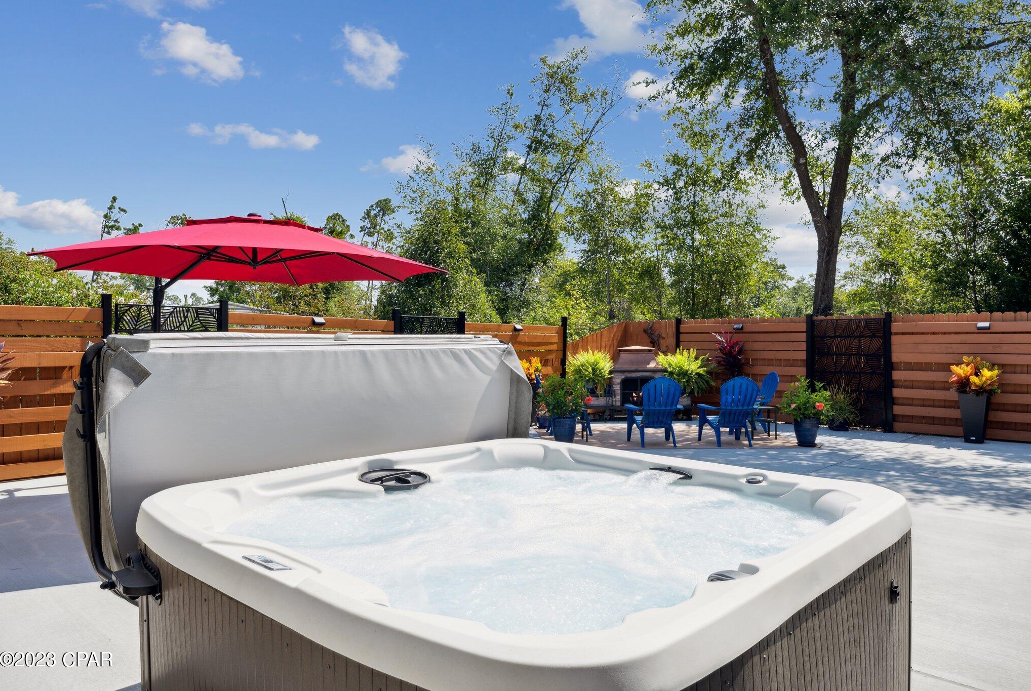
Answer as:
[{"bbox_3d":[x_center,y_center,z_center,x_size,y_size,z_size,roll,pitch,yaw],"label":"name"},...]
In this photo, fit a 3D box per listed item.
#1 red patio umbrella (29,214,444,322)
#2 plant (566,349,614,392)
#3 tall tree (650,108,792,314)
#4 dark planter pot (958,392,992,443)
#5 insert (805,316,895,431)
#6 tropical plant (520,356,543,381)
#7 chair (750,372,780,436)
[{"bbox_3d":[-2.260,0.121,5.920,3.500,2.520,3.350,0,1,43],"label":"red patio umbrella"},{"bbox_3d":[1.364,0.467,12.650,0.860,0.790,0.820,0,0,0],"label":"plant"},{"bbox_3d":[5.230,-2.348,18.000,3.700,7.300,3.600,0,0,0],"label":"tall tree"},{"bbox_3d":[6.480,1.005,9.760,0.380,0.700,0.380,0,1,40],"label":"dark planter pot"},{"bbox_3d":[5.420,0.418,11.220,1.280,1.880,0.110,0,1,39],"label":"insert"},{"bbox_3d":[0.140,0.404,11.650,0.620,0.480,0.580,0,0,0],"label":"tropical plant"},{"bbox_3d":[3.570,0.877,10.720,0.860,0.950,0.750,0,0,-7],"label":"chair"}]

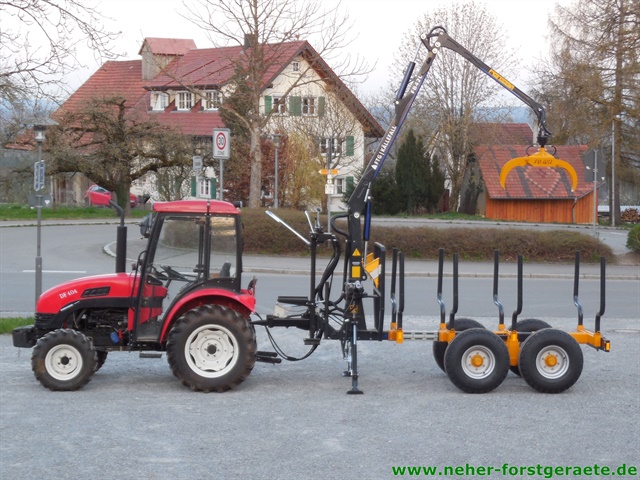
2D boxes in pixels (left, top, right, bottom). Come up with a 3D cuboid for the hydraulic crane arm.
[{"bbox_3d":[1.754,-1.149,16.400,2.800,3.380,0.420,0,3,0],"label":"hydraulic crane arm"}]

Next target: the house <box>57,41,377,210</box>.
[{"bbox_3d":[-8.092,-8.092,91.000,13.400,11.000,26.000,-2,4,-37],"label":"house"}]

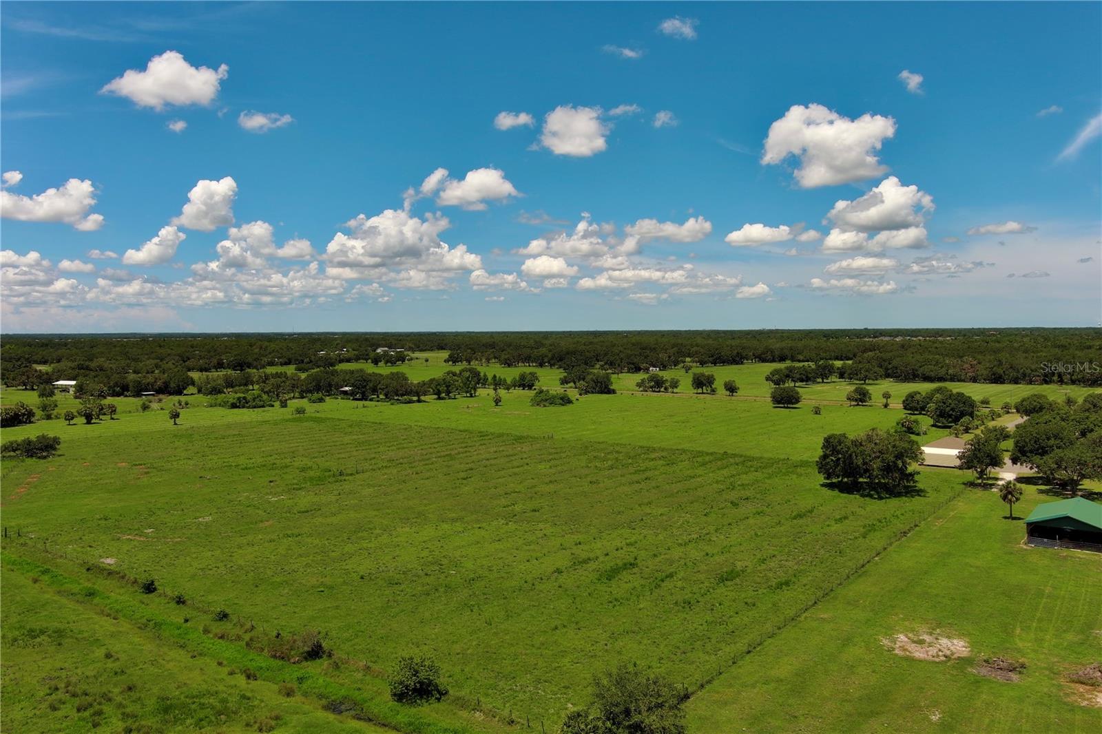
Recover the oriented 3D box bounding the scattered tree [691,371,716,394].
[{"bbox_3d":[83.910,8.840,486.550,13.270,11.120,12.740,0,2,0],"label":"scattered tree"}]

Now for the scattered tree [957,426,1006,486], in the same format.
[{"bbox_3d":[97.380,20.540,200.250,9.880,12.400,9.490,0,2,0],"label":"scattered tree"}]

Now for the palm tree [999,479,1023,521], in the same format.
[{"bbox_3d":[85.790,24.730,165.350,3.780,7.200,3.630,0,2,0],"label":"palm tree"}]

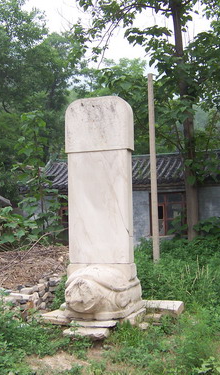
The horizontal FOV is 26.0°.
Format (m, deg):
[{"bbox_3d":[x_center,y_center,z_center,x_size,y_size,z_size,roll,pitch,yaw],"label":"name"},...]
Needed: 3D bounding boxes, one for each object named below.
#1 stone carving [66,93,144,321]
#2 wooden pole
[{"bbox_3d":[-0.119,0.253,7.100,0.970,3.240,1.280,-2,-3,19],"label":"stone carving"},{"bbox_3d":[0.971,-0.441,10.500,0.135,4.200,0.135,-2,-3,6],"label":"wooden pole"}]

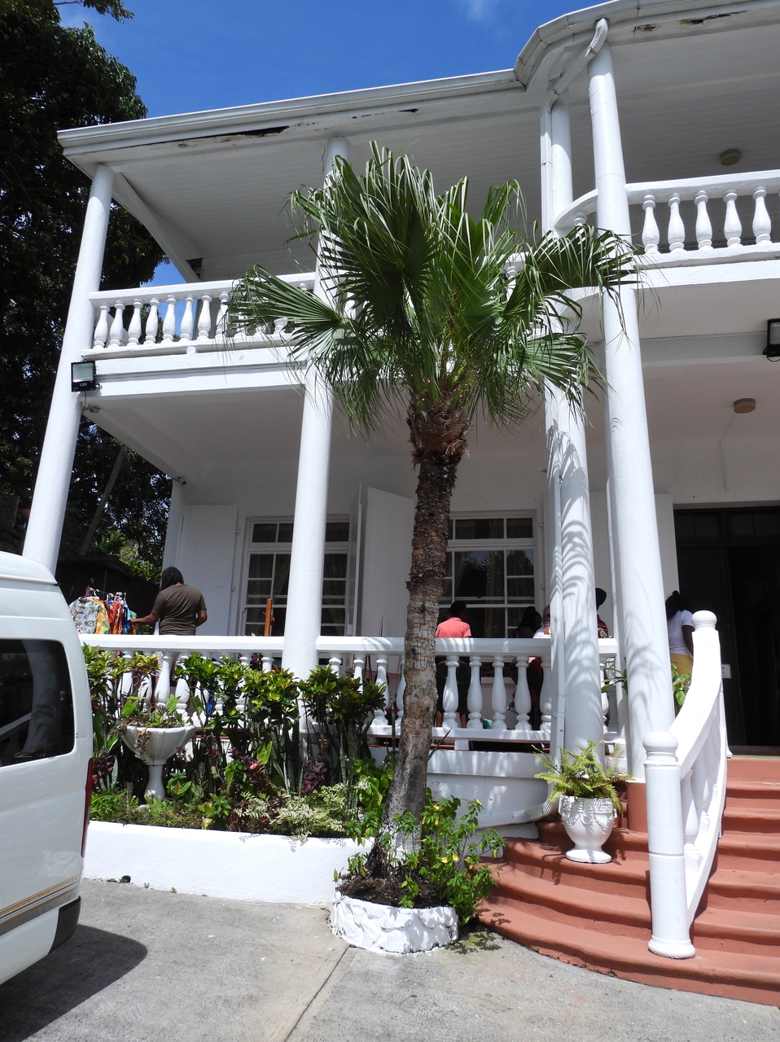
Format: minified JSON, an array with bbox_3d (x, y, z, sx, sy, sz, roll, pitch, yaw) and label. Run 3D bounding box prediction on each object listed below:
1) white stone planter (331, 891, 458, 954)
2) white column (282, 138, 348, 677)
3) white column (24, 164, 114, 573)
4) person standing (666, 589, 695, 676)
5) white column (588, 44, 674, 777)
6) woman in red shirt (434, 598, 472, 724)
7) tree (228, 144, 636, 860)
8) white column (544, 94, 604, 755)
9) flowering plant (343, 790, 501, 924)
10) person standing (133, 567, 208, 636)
[{"bbox_3d":[0.027,2.753,5.094,0.900,0.290,0.900,-1,-16,11],"label":"white stone planter"},{"bbox_3d":[-0.756,-1.152,7.696,0.350,7.200,0.350,-1,-16,11],"label":"white column"},{"bbox_3d":[-3.752,-1.086,8.264,0.350,7.200,0.350,-1,-16,11],"label":"white column"},{"bbox_3d":[2.879,1.480,7.167,0.500,1.620,0.380,7,-17,-18],"label":"person standing"},{"bbox_3d":[2.095,-1.462,6.476,0.360,7.100,0.360,-1,-16,11],"label":"white column"},{"bbox_3d":[0.720,1.662,7.961,0.480,1.570,0.340,-1,-16,11],"label":"woman in red shirt"},{"bbox_3d":[0.219,-0.549,5.897,3.500,6.380,3.200,-1,-16,11],"label":"tree"},{"bbox_3d":[1.751,-1.278,7.083,0.350,7.130,0.350,-1,-16,11],"label":"white column"},{"bbox_3d":[0.234,2.345,5.099,1.100,0.850,0.850,-1,-16,11],"label":"flowering plant"},{"bbox_3d":[-2.379,1.360,7.649,0.720,1.790,0.480,3,-16,-4],"label":"person standing"}]

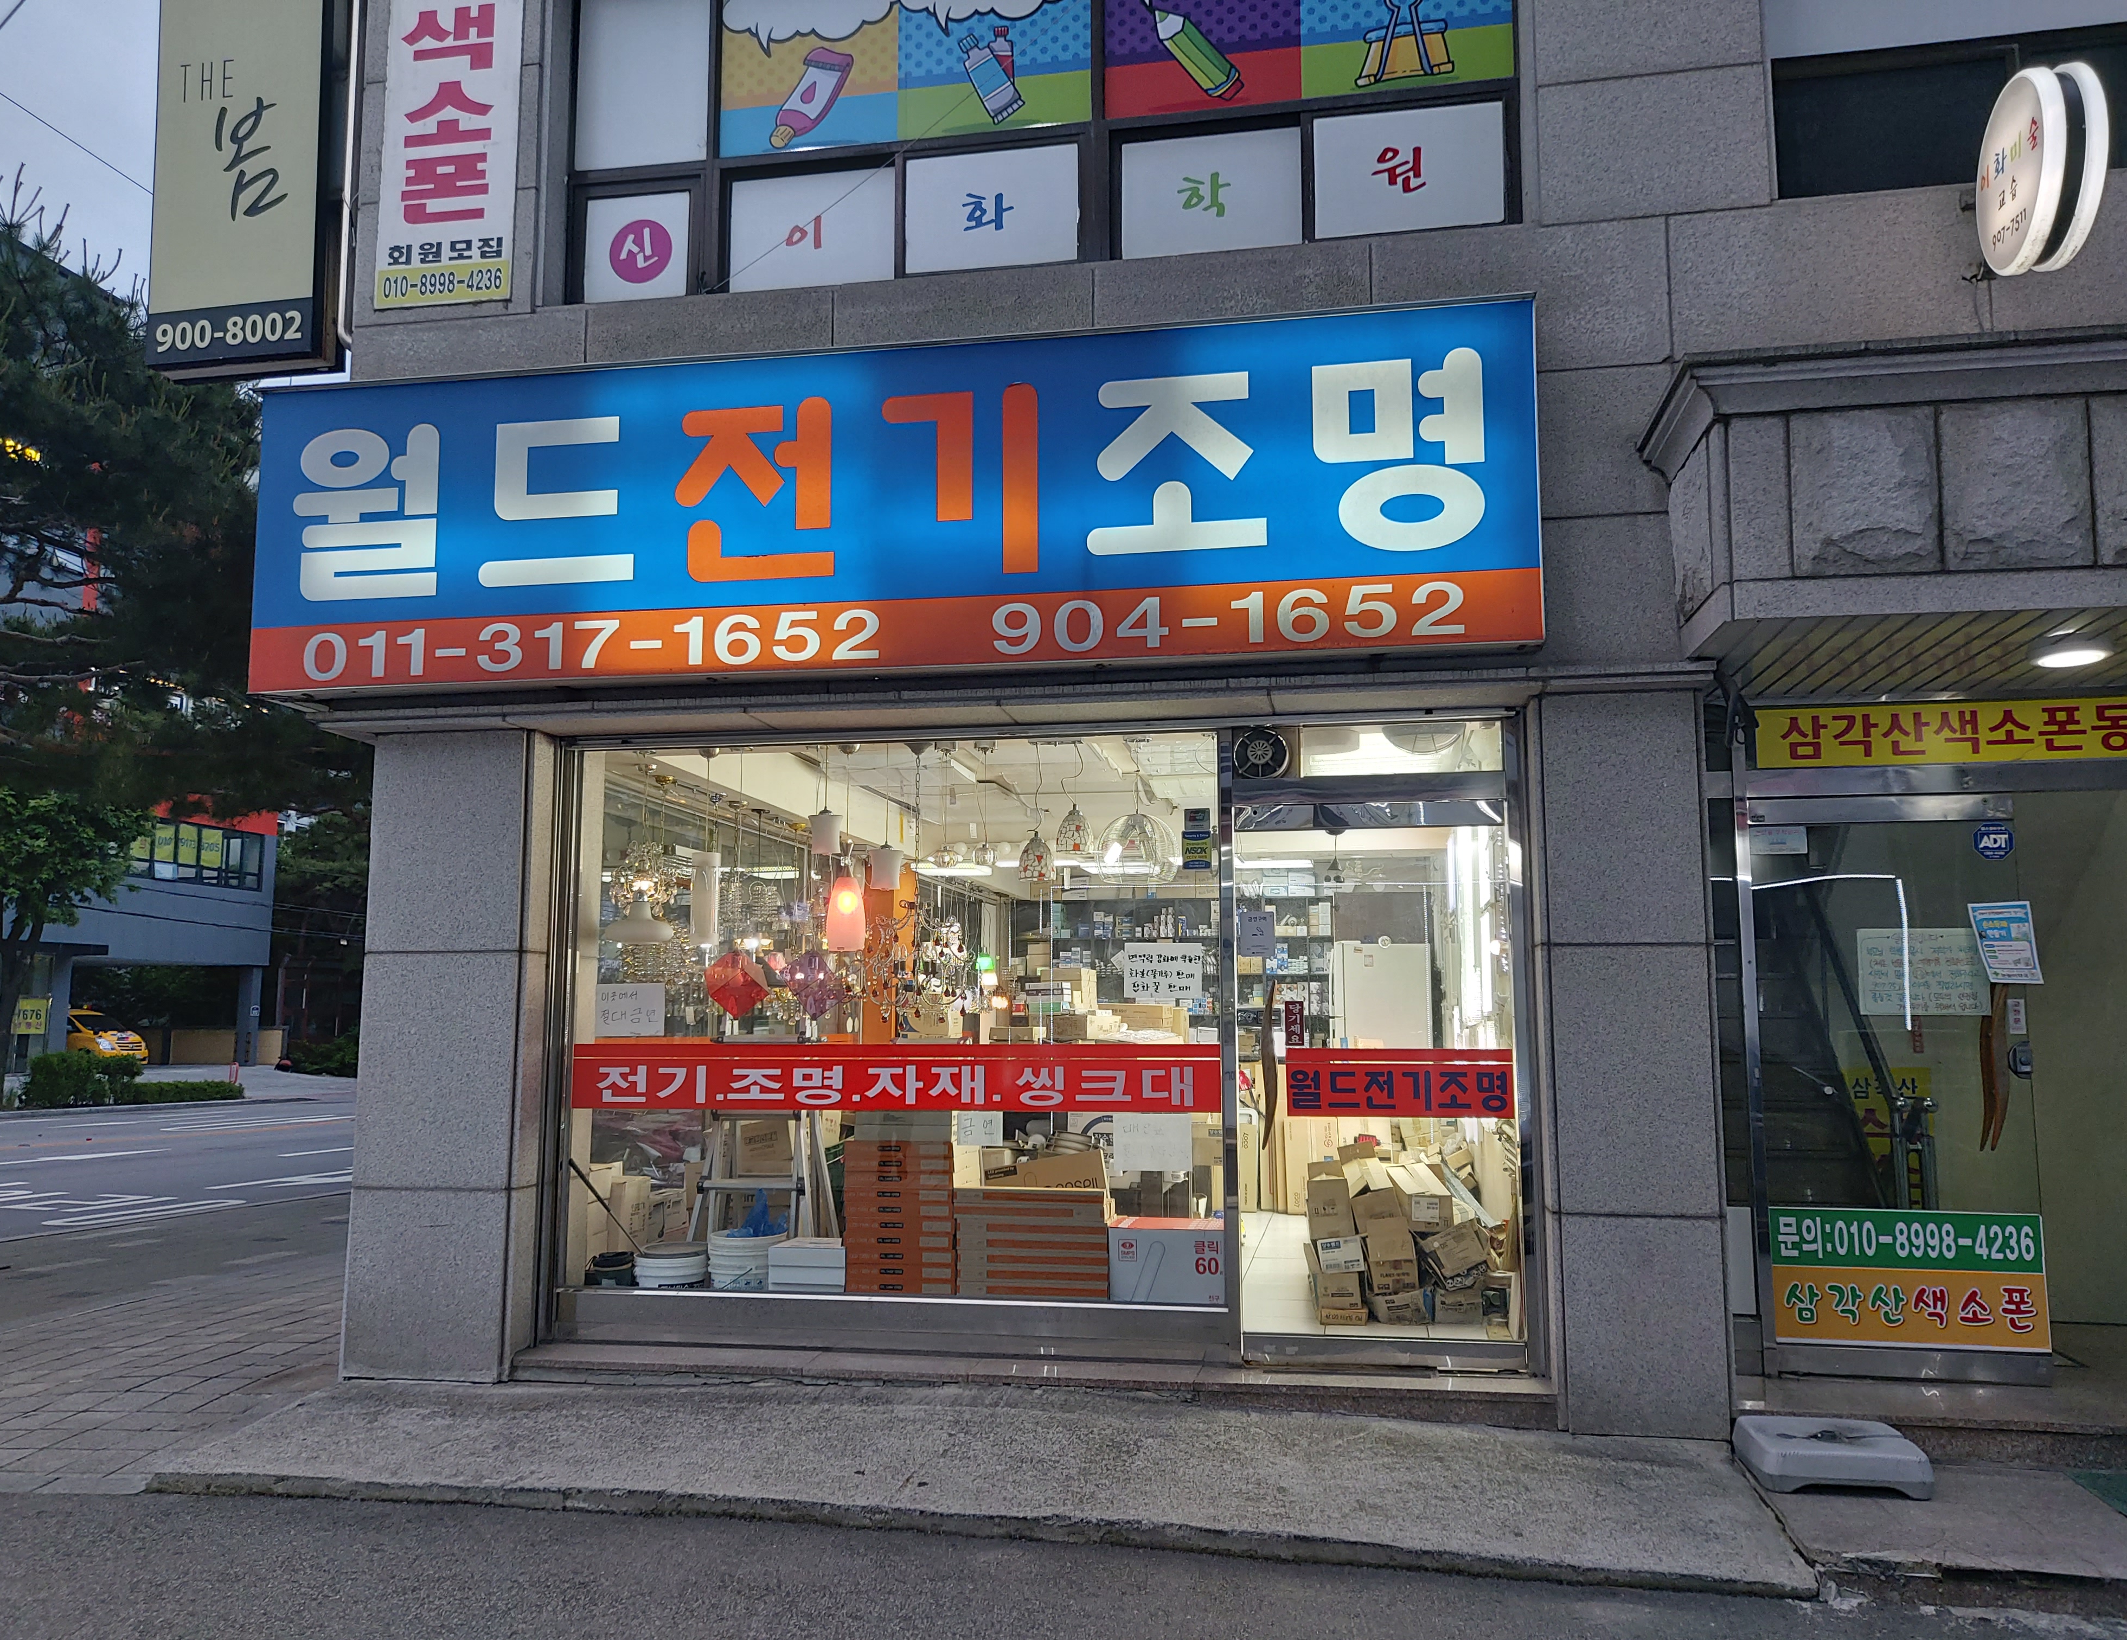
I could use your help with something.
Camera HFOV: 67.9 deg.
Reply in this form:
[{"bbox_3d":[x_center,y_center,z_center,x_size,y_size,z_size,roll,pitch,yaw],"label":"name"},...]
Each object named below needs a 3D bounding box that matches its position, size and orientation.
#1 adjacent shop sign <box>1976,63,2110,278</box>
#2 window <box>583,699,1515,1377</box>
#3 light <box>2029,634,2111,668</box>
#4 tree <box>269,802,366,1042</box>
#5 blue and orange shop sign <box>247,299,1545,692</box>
[{"bbox_3d":[3.128,-2.074,5.056,0.185,0.610,0.610,-2,-7,12],"label":"adjacent shop sign"},{"bbox_3d":[-0.197,0.841,6.138,3.824,2.378,0.150,-1,-7,10],"label":"window"},{"bbox_3d":[3.344,-0.560,5.240,0.250,0.057,0.250,-1,-7,10],"label":"light"},{"bbox_3d":[-19.227,2.905,41.000,4.600,7.000,4.600,-1,-7,10],"label":"tree"},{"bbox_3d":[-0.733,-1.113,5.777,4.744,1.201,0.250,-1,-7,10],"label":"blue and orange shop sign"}]

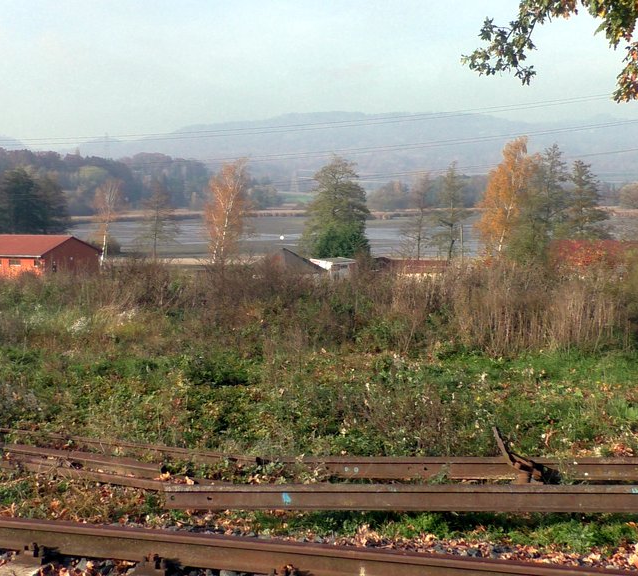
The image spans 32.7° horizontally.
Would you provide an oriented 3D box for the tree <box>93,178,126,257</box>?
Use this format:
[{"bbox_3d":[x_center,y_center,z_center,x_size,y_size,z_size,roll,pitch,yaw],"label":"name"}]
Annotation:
[{"bbox_3d":[-24.188,-7.554,125.555,3.866,10.158,3.747,0,5,0],"label":"tree"}]

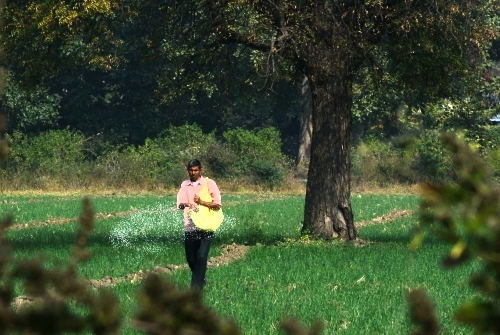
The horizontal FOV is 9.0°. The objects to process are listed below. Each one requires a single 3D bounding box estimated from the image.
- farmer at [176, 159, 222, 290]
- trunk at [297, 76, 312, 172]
[{"bbox_3d":[-0.614,0.723,38.700,0.560,1.670,0.450,0,0,14],"label":"farmer"},{"bbox_3d":[2.087,-1.647,122.000,0.580,3.800,0.550,0,0,0],"label":"trunk"}]

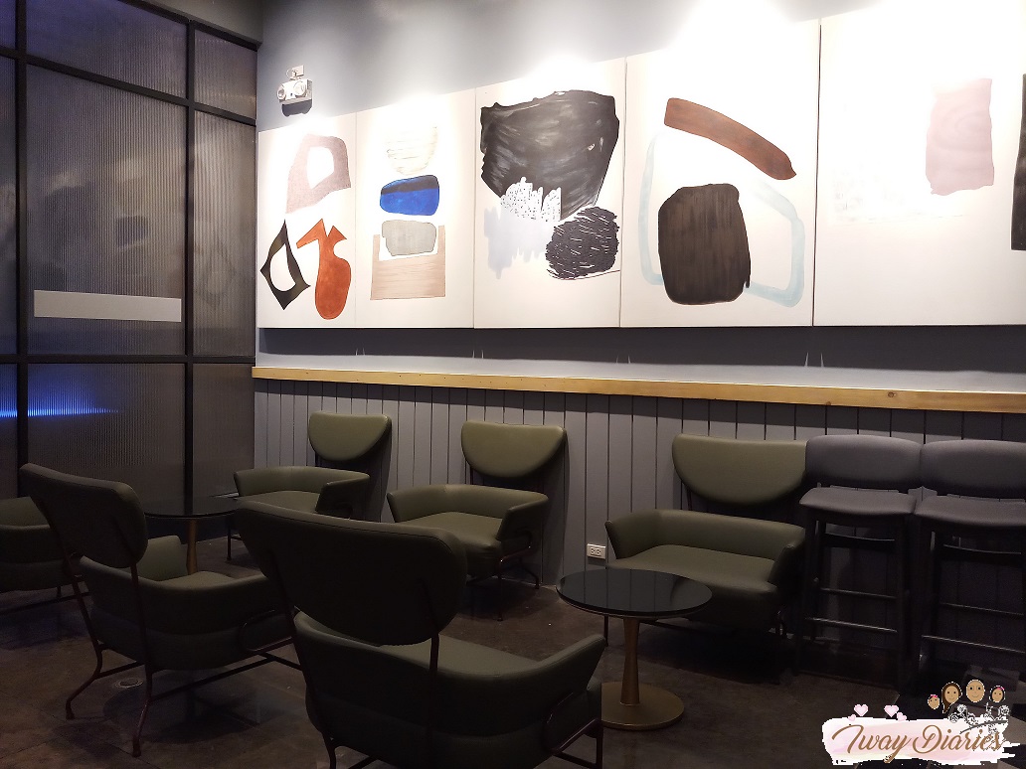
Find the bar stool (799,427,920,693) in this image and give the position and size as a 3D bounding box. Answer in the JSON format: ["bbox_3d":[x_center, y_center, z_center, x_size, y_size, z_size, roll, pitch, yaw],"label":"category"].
[{"bbox_3d":[1.505,0.745,3.660,0.483,1.022,0.493,2,3,27],"label":"bar stool"}]

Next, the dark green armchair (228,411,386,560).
[{"bbox_3d":[-1.306,0.675,5.420,0.866,0.937,0.735,2,3,34],"label":"dark green armchair"}]

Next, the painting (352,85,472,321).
[{"bbox_3d":[-0.634,-1.085,5.344,1.002,1.446,0.040,2,3,34],"label":"painting"}]

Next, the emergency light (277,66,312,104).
[{"bbox_3d":[-1.594,-2.196,6.037,0.286,0.265,0.101,2,3,34],"label":"emergency light"}]

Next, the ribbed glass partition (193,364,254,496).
[{"bbox_3d":[-2.107,0.329,6.069,0.030,0.967,0.529,2,3,34],"label":"ribbed glass partition"}]

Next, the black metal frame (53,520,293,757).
[{"bbox_3d":[-1.288,0.849,3.143,0.806,0.775,0.685,2,3,35],"label":"black metal frame"}]

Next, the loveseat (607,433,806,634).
[{"bbox_3d":[0.946,0.761,3.909,0.866,0.952,0.735,2,3,34],"label":"loveseat"}]

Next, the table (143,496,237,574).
[{"bbox_3d":[-1.835,0.930,4.757,0.589,0.465,0.589,2,3,34],"label":"table"}]

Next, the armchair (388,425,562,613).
[{"bbox_3d":[-0.224,0.712,4.694,0.866,0.952,0.735,2,3,34],"label":"armchair"}]

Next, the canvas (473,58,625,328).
[{"bbox_3d":[0.197,-1.050,4.787,0.997,1.446,0.040,2,3,34],"label":"canvas"}]

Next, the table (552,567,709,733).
[{"bbox_3d":[0.463,1.026,3.225,0.589,0.465,0.589,1,2,0],"label":"table"}]

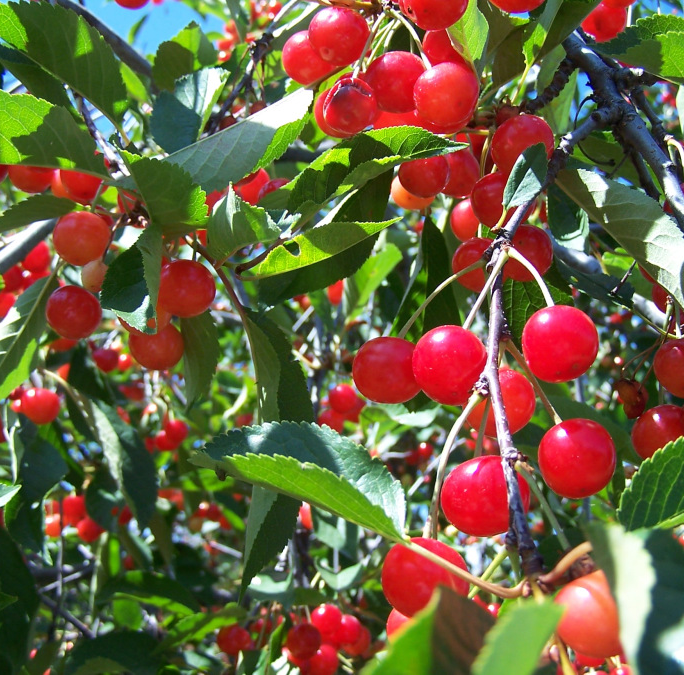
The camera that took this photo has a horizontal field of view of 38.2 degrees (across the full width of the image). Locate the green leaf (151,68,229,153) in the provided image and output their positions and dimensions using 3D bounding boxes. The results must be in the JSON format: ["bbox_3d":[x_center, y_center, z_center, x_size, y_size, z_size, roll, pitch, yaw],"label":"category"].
[{"bbox_3d":[-0.063,-0.093,0.410,0.032,0.047,0.014,27,-9,28],"label":"green leaf"}]

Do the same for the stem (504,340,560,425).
[{"bbox_3d":[0.054,0.012,0.277,0.003,0.028,0.003,-29,-27,0],"label":"stem"}]

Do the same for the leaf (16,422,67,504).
[{"bbox_3d":[-0.170,0.072,0.560,0.032,0.050,0.008,3,-27,-5],"label":"leaf"}]

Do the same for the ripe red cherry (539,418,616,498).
[{"bbox_3d":[0.063,0.032,0.263,0.021,0.021,0.021,0,-15,0],"label":"ripe red cherry"}]

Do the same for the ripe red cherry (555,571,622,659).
[{"bbox_3d":[0.065,0.071,0.253,0.021,0.020,0.021,0,-18,0],"label":"ripe red cherry"}]

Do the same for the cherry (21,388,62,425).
[{"bbox_3d":[-0.165,0.038,0.542,0.021,0.020,0.021,0,-20,0],"label":"cherry"}]

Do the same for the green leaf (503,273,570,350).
[{"bbox_3d":[0.070,-0.010,0.365,0.030,0.036,0.010,0,-18,0],"label":"green leaf"}]

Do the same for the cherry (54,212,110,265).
[{"bbox_3d":[-0.095,-0.036,0.360,0.021,0.020,0.021,0,-25,0],"label":"cherry"}]

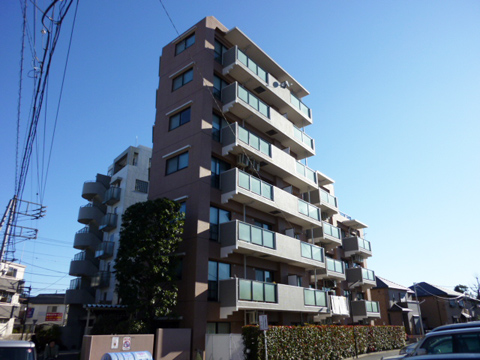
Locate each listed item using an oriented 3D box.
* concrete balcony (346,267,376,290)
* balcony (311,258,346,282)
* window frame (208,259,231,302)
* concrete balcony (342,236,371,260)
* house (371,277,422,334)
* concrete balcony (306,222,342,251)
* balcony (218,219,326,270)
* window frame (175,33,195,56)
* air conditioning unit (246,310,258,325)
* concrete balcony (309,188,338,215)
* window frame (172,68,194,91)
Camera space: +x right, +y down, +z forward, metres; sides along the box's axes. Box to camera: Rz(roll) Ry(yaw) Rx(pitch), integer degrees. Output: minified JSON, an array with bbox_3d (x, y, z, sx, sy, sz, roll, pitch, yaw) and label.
[{"bbox_3d":[11.662,9.463,33.216,1.393,1.650,3.215,-18,-29,37],"label":"concrete balcony"},{"bbox_3d":[7.173,7.383,28.193,1.430,1.667,3.151,-18,-29,37],"label":"balcony"},{"bbox_3d":[-1.047,5.009,17.140,0.120,1.875,1.603,-18,-29,37],"label":"window frame"},{"bbox_3d":[11.641,6.799,34.220,1.400,1.667,3.285,-18,-29,37],"label":"concrete balcony"},{"bbox_3d":[18.053,16.003,43.628,6.000,7.201,7.800,-21,-30,40],"label":"house"},{"bbox_3d":[7.140,4.758,29.316,1.470,1.650,3.187,-18,-29,37],"label":"concrete balcony"},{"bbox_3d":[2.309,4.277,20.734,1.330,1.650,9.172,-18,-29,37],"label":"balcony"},{"bbox_3d":[-3.537,-8.800,22.462,1.835,0.948,0.120,-18,-29,37],"label":"window frame"},{"bbox_3d":[0.834,7.016,17.712,0.320,0.600,0.780,-18,-29,37],"label":"air conditioning unit"},{"bbox_3d":[7.133,2.128,30.414,1.470,1.650,3.187,-18,-29,37],"label":"concrete balcony"},{"bbox_3d":[-3.488,-6.159,21.443,1.841,0.953,0.120,-18,-29,37],"label":"window frame"}]

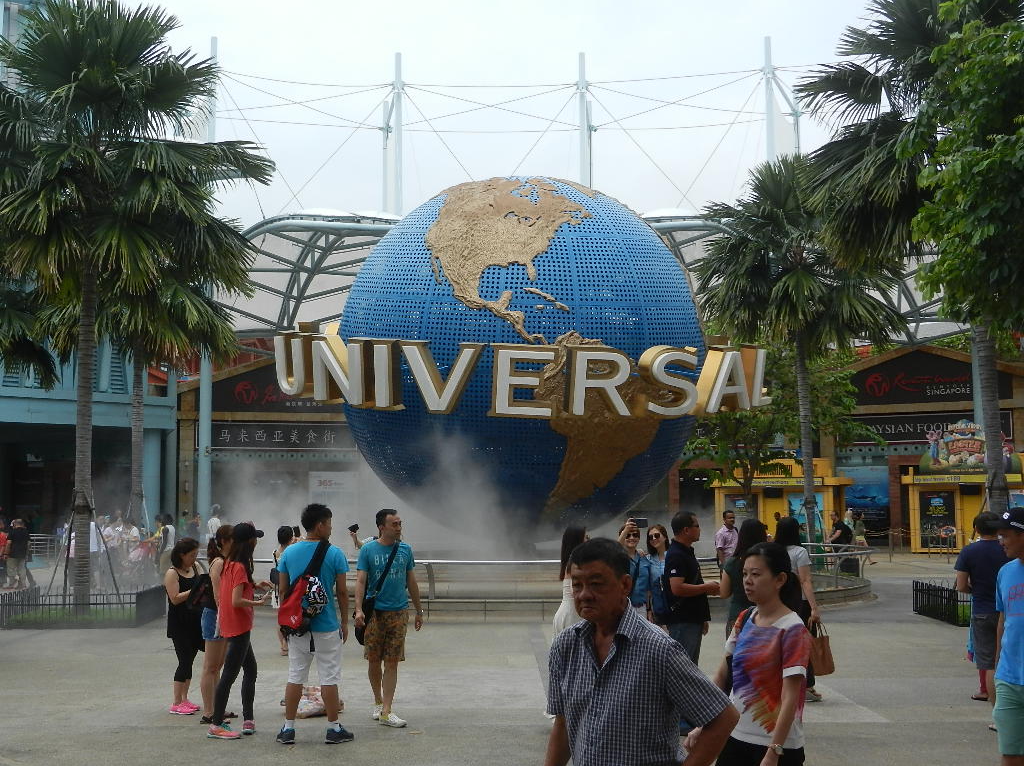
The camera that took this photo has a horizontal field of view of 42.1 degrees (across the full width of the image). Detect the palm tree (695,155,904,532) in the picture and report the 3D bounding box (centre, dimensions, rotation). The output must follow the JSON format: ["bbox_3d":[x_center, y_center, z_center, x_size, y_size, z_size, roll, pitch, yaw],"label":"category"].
[{"bbox_3d":[7.178,-0.442,32.512,5.100,10.454,5.100,-1,-6,0],"label":"palm tree"}]

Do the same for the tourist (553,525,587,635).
[{"bbox_3d":[0.483,1.986,11.045,0.380,1.580,0.450,3,-7,-30],"label":"tourist"}]

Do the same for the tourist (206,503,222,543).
[{"bbox_3d":[-7.273,3.842,32.608,0.500,1.750,0.360,-1,-6,6],"label":"tourist"}]

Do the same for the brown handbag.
[{"bbox_3d":[2.751,2.355,11.850,0.160,0.470,0.300,-6,-8,43],"label":"brown handbag"}]

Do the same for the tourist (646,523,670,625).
[{"bbox_3d":[1.451,2.161,12.816,0.480,1.580,0.320,-2,-6,18],"label":"tourist"}]

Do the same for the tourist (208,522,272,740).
[{"bbox_3d":[-2.081,1.879,10.174,0.450,1.618,0.420,2,-6,-24],"label":"tourist"}]

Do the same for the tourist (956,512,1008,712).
[{"bbox_3d":[3.736,1.860,10.420,0.550,1.690,0.360,1,-6,-12],"label":"tourist"}]

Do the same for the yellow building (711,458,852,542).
[{"bbox_3d":[10.793,4.882,53.188,5.100,3.848,2.800,-3,-6,20],"label":"yellow building"}]

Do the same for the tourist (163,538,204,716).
[{"bbox_3d":[-2.798,2.080,11.455,0.360,1.482,0.450,-5,-7,41],"label":"tourist"}]

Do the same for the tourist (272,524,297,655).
[{"bbox_3d":[-2.706,2.514,16.151,0.480,1.537,0.440,-3,-6,21],"label":"tourist"}]

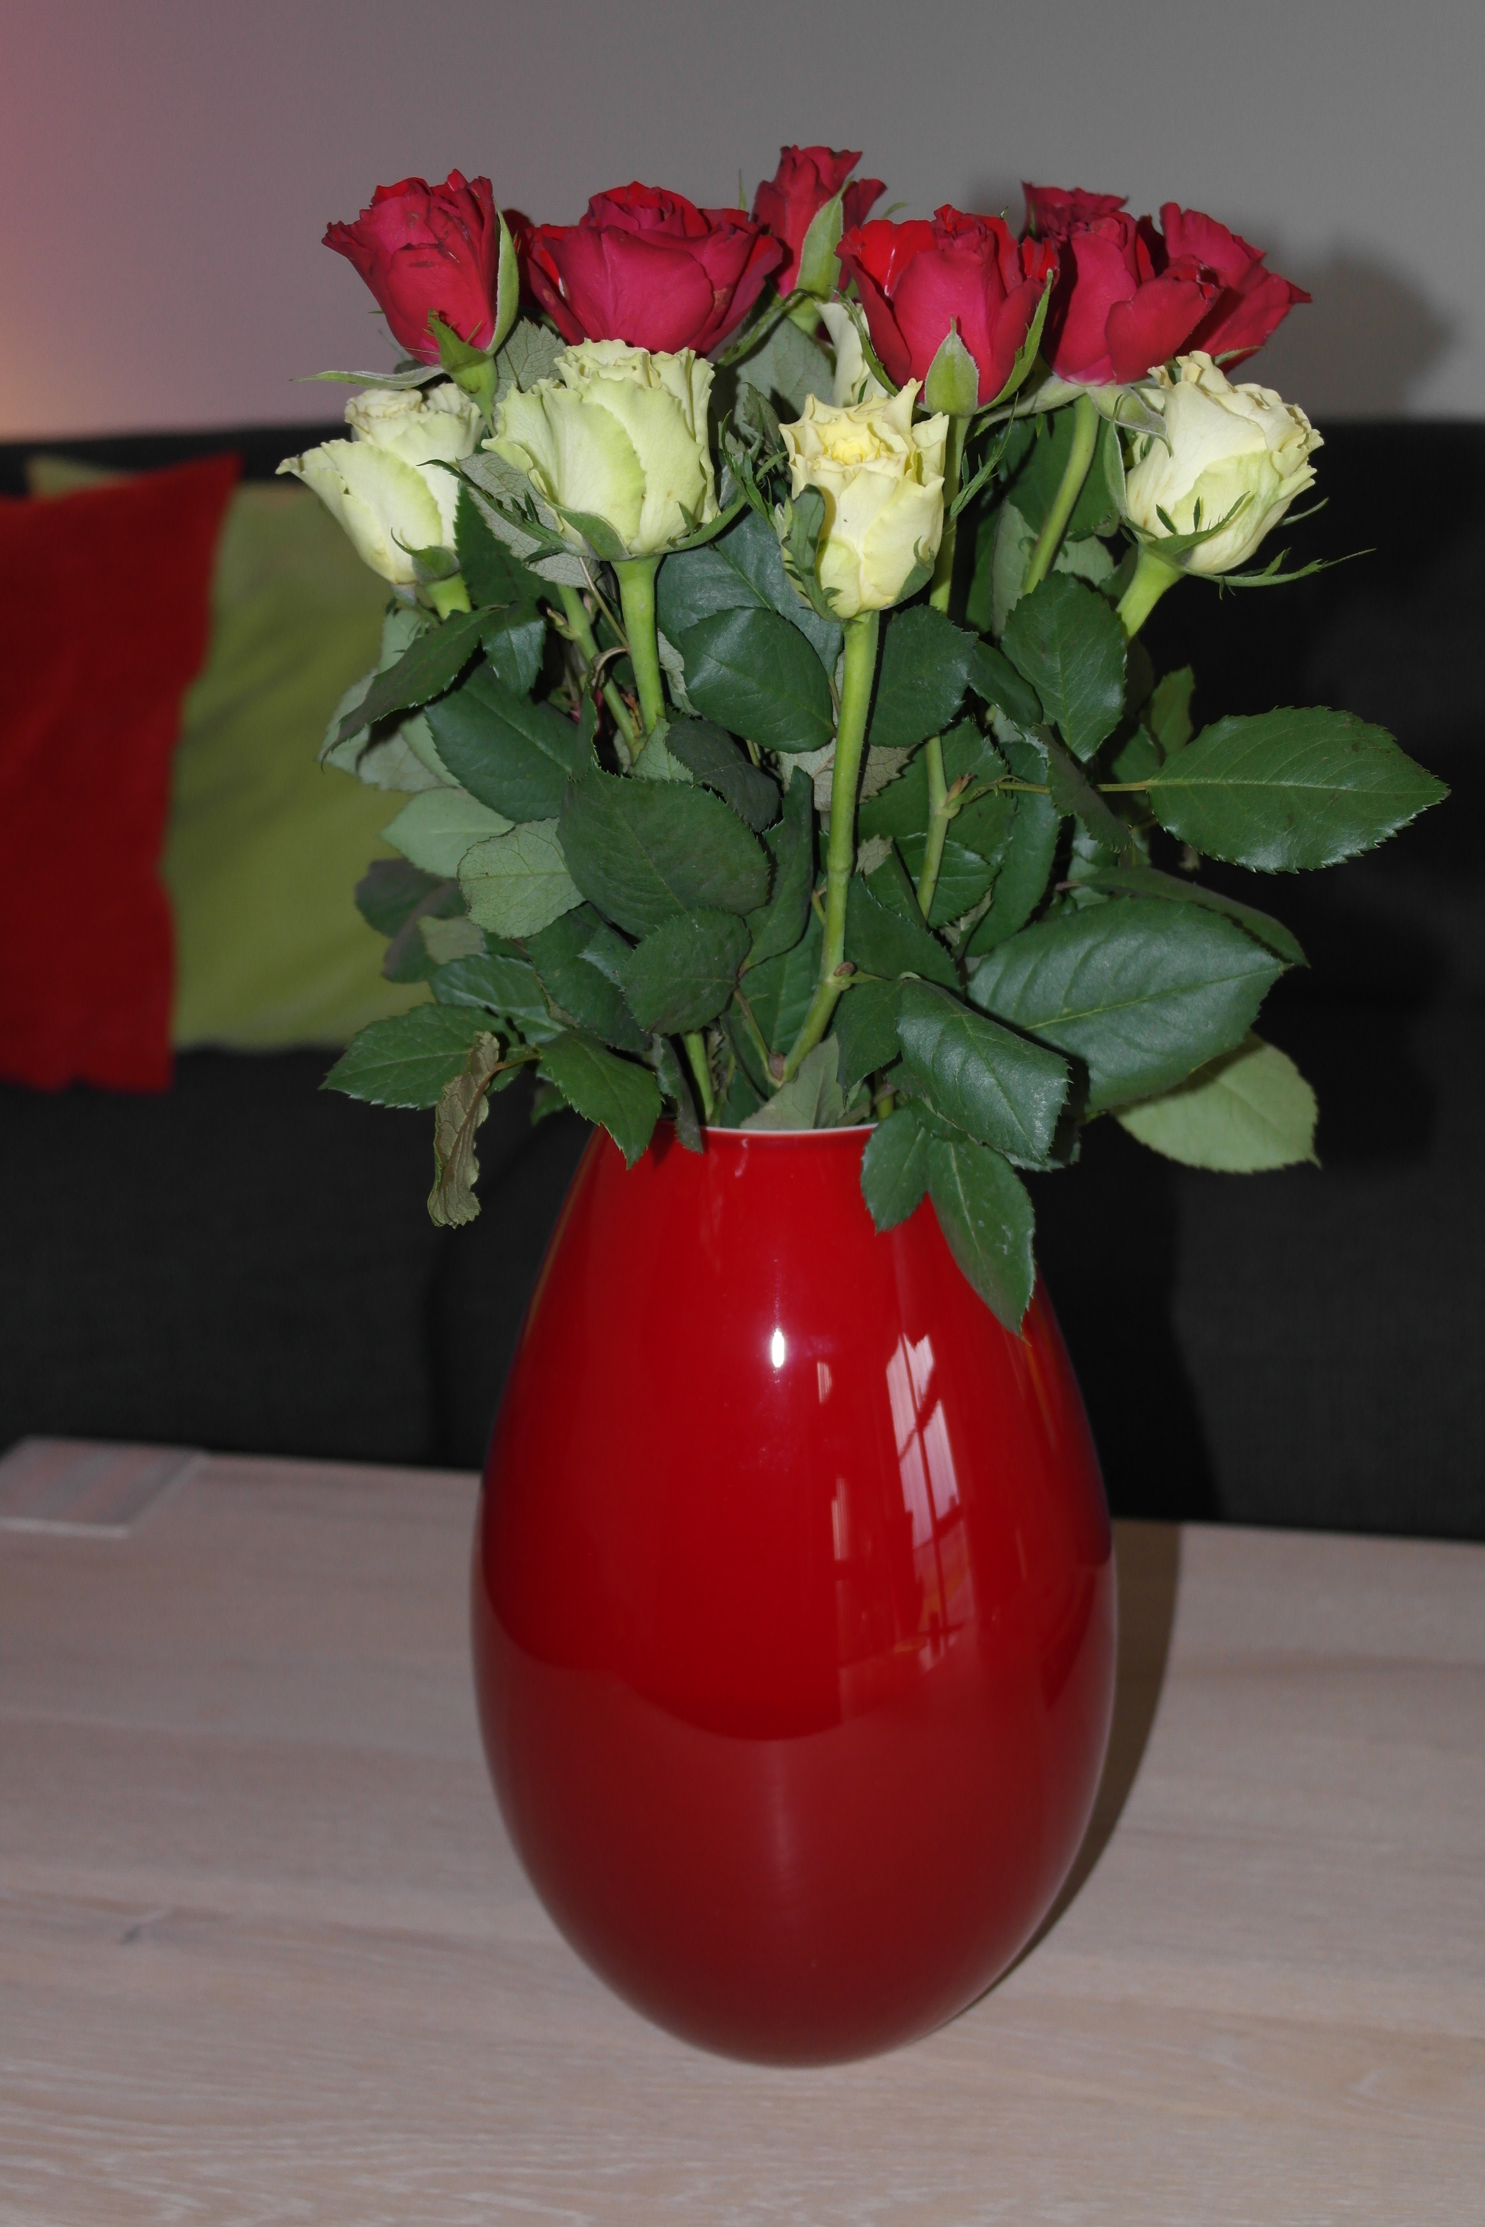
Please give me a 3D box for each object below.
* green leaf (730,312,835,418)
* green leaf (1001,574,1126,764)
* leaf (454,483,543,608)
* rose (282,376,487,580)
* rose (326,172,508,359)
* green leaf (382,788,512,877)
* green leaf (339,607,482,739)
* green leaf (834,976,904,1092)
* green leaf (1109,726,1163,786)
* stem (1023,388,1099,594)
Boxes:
[{"bbox_3d":[0.011,-0.190,0.777,0.029,0.032,0.012,12,6,-1],"label":"green leaf"},{"bbox_3d":[0.078,-0.108,0.735,0.029,0.047,0.012,-6,-9,-8],"label":"green leaf"},{"bbox_3d":[-0.059,-0.142,0.765,0.026,0.035,0.009,-13,-9,12],"label":"leaf"},{"bbox_3d":[-0.091,-0.159,0.765,0.050,0.050,0.047,-20,9,4],"label":"rose"},{"bbox_3d":[-0.080,-0.210,0.752,0.044,0.043,0.043,-19,15,0],"label":"rose"},{"bbox_3d":[-0.078,-0.075,0.810,0.042,0.027,0.009,-1,-14,5],"label":"green leaf"},{"bbox_3d":[-0.082,-0.108,0.750,0.055,0.013,0.030,-40,30,-1],"label":"green leaf"},{"bbox_3d":[0.033,-0.020,0.757,0.021,0.033,0.011,20,-6,8],"label":"green leaf"},{"bbox_3d":[0.106,-0.096,0.810,0.019,0.021,0.008,11,6,-5],"label":"green leaf"},{"bbox_3d":[0.076,-0.148,0.725,0.009,0.050,0.009,18,7,0],"label":"stem"}]

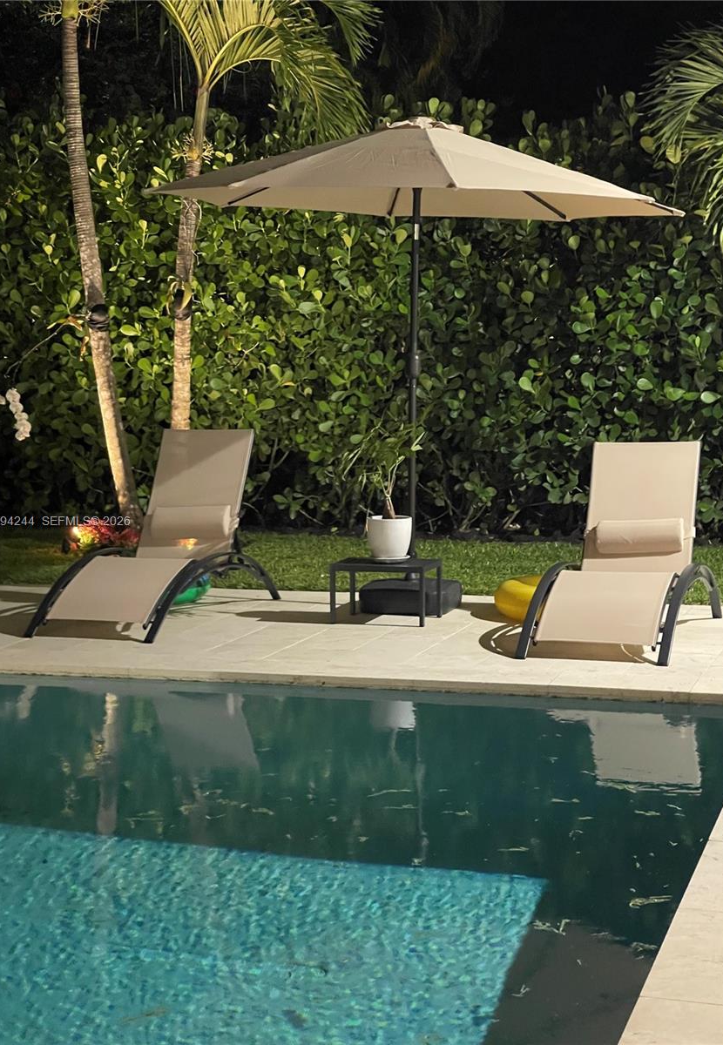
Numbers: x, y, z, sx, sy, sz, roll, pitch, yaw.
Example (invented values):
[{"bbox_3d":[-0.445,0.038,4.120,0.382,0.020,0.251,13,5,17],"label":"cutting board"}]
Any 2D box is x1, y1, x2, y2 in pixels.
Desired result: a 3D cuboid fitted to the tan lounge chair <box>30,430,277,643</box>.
[{"bbox_3d":[-0.965,0.019,9.236,0.639,0.875,1.600,1,6,19],"label":"tan lounge chair"}]

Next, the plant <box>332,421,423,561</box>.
[{"bbox_3d":[0.084,-0.146,9.119,0.425,0.654,0.406,-1,5,0],"label":"plant"}]

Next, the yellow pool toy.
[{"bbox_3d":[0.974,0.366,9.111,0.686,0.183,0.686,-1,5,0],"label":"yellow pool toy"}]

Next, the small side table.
[{"bbox_3d":[0.120,0.328,9.095,0.448,0.271,0.338,1,6,16],"label":"small side table"}]

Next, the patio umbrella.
[{"bbox_3d":[0.264,-0.794,9.620,2.588,2.412,2.588,0,5,0],"label":"patio umbrella"}]

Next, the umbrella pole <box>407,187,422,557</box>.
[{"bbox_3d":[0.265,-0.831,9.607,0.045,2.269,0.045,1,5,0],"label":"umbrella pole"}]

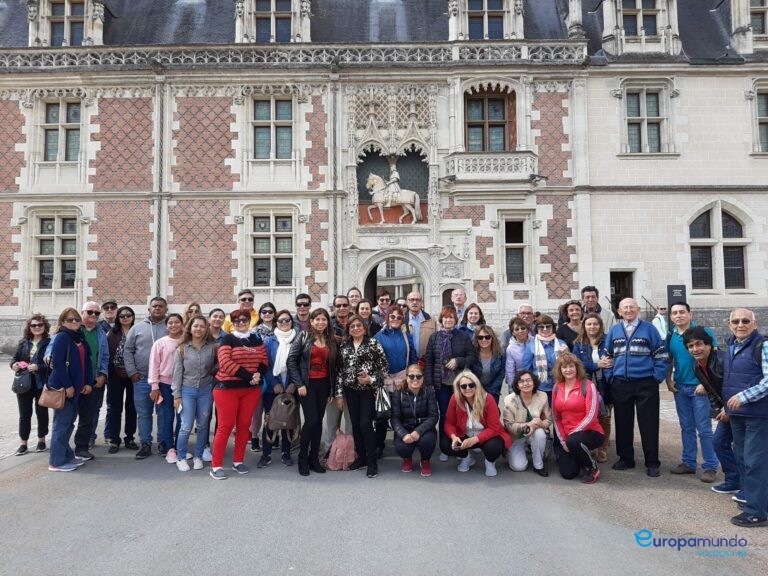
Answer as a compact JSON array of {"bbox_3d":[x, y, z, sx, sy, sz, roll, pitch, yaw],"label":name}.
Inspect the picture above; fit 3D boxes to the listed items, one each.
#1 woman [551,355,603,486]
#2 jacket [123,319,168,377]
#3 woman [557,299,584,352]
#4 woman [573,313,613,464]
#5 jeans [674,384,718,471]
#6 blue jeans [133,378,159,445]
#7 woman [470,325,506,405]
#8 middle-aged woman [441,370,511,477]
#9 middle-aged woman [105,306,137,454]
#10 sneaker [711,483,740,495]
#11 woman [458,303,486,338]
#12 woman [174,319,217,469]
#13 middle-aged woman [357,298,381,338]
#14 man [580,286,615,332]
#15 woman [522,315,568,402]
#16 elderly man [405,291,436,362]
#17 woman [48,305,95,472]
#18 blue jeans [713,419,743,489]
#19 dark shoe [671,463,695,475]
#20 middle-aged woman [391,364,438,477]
[{"bbox_3d":[1.907,1.253,5.759,0.500,1.190,0.660,-2,-3,27],"label":"woman"},{"bbox_3d":[-2.580,0.676,6.400,0.600,0.718,0.360,1,-3,-16],"label":"jacket"},{"bbox_3d":[2.124,0.960,6.500,0.470,1.640,0.320,-1,-3,13],"label":"woman"},{"bbox_3d":[2.241,1.060,6.258,0.460,1.580,0.360,-1,-3,0],"label":"woman"},{"bbox_3d":[3.007,1.321,5.550,0.420,0.894,0.300,-2,-4,25],"label":"jeans"},{"bbox_3d":[-2.567,1.325,6.355,0.400,0.880,0.280,0,-3,-10],"label":"blue jeans"},{"bbox_3d":[1.083,1.130,5.980,0.470,1.480,0.330,-1,-3,9],"label":"woman"},{"bbox_3d":[0.928,1.349,5.904,0.640,1.000,0.640,-1,-3,11],"label":"middle-aged woman"},{"bbox_3d":[-2.981,1.022,6.550,0.470,1.623,0.320,1,-3,-16],"label":"middle-aged woman"},{"bbox_3d":[2.937,1.678,4.909,0.270,0.105,0.100,-1,-4,12],"label":"sneaker"},{"bbox_3d":[1.059,1.017,6.851,0.470,1.691,0.320,-1,-3,7],"label":"woman"},{"bbox_3d":[-1.923,1.063,5.908,0.460,1.540,0.340,0,-4,-13],"label":"woman"},{"bbox_3d":[-0.211,1.005,6.741,0.460,1.700,0.320,0,-3,-3],"label":"middle-aged woman"},{"bbox_3d":[2.500,0.860,6.950,0.520,1.760,0.330,-1,-3,16],"label":"man"},{"bbox_3d":[1.714,1.067,6.120,0.500,1.570,0.330,-1,-3,10],"label":"woman"},{"bbox_3d":[0.366,0.956,6.893,0.500,1.800,0.330,-1,-3,2],"label":"elderly man"},{"bbox_3d":[-3.235,1.038,5.939,0.380,1.630,0.450,-3,-3,37],"label":"woman"},{"bbox_3d":[3.093,1.396,5.120,0.420,0.788,0.380,2,-4,-31],"label":"blue jeans"},{"bbox_3d":[3.001,1.792,5.783,0.280,0.110,0.105,0,-3,-12],"label":"dark shoe"},{"bbox_3d":[0.298,1.286,5.759,0.500,1.038,0.650,-1,-3,0],"label":"middle-aged woman"}]

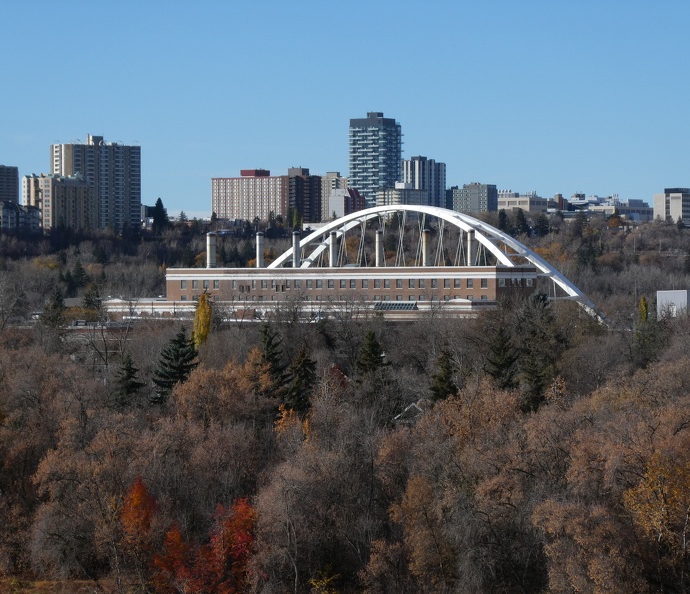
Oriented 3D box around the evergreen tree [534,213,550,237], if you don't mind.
[{"bbox_3d":[117.860,-43.090,1959.850,9.580,14.980,9.580,0,0,0],"label":"evergreen tree"}]

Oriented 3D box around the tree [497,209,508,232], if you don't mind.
[{"bbox_3d":[94.200,-44.890,1959.840,6.290,16.170,6.290,0,0,0],"label":"tree"}]

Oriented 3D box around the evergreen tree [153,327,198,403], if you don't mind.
[{"bbox_3d":[-26.420,10.950,510.000,6.700,12.860,6.700,0,0,0],"label":"evergreen tree"}]

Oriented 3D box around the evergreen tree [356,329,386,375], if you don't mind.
[{"bbox_3d":[4.450,11.000,560.000,5.000,11.040,5.000,0,0,0],"label":"evergreen tree"}]

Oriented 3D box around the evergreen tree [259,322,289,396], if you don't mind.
[{"bbox_3d":[-11.300,10.560,510.000,5.400,12.700,5.400,0,0,0],"label":"evergreen tree"}]

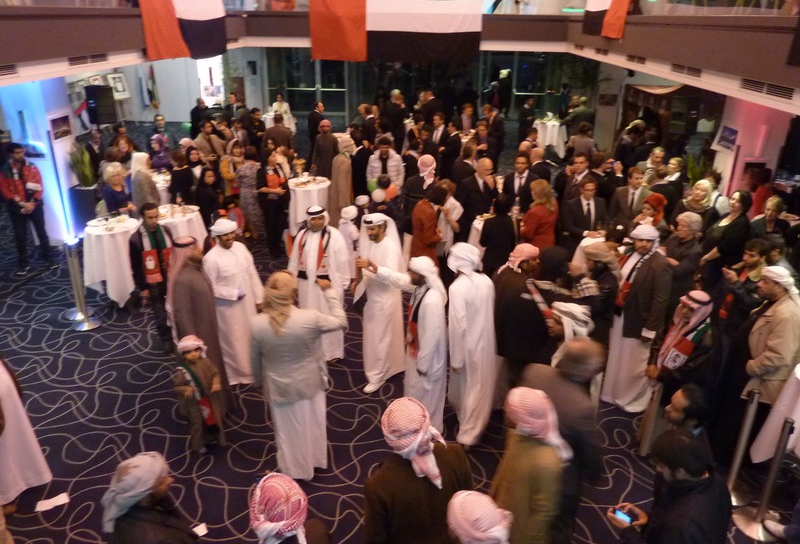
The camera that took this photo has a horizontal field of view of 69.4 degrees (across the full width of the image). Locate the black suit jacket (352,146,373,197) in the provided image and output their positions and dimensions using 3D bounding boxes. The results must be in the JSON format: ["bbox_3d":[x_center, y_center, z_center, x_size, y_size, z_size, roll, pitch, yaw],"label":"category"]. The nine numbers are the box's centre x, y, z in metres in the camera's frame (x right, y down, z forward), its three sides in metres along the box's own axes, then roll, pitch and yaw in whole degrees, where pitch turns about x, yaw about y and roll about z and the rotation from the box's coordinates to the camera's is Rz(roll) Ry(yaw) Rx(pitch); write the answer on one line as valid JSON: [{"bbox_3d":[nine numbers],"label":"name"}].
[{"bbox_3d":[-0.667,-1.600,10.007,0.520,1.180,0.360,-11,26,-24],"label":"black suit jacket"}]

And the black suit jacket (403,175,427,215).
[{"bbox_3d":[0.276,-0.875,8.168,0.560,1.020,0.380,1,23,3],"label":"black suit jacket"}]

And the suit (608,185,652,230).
[{"bbox_3d":[3.018,-0.739,7.533,0.550,0.780,0.350,3,24,7],"label":"suit"}]

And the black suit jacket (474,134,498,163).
[{"bbox_3d":[1.653,-2.248,11.041,0.520,0.770,0.360,13,27,27],"label":"black suit jacket"}]

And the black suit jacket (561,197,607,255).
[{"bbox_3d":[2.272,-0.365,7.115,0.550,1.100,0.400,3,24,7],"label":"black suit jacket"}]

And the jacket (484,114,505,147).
[{"bbox_3d":[1.951,-2.916,11.990,0.320,0.750,0.500,-15,29,-32],"label":"jacket"}]

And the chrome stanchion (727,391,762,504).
[{"bbox_3d":[2.624,1.298,4.387,0.350,0.950,0.350,1,24,0],"label":"chrome stanchion"}]

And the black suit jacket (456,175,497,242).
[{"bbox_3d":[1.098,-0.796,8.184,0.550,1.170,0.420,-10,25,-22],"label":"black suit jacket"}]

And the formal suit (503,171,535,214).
[{"bbox_3d":[1.750,-1.101,8.392,0.540,0.770,0.340,7,24,16],"label":"formal suit"}]

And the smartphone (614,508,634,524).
[{"bbox_3d":[0.981,1.069,2.520,0.115,0.012,0.060,30,27,0],"label":"smartphone"}]

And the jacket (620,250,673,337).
[{"bbox_3d":[2.167,0.199,5.120,0.340,0.760,0.520,-14,28,-29],"label":"jacket"}]

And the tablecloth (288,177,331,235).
[{"bbox_3d":[-1.471,-0.967,9.391,0.690,1.000,0.690,0,23,0],"label":"tablecloth"}]

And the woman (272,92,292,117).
[{"bbox_3d":[-3.327,-4.172,16.221,0.520,1.640,0.380,-2,24,-6],"label":"woman"}]

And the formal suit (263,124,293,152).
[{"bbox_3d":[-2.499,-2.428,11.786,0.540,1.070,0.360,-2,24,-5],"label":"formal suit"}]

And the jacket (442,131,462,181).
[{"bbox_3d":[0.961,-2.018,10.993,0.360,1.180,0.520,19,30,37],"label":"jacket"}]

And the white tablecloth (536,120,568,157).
[{"bbox_3d":[3.643,-3.224,14.187,0.760,0.900,0.760,1,24,0],"label":"white tablecloth"}]

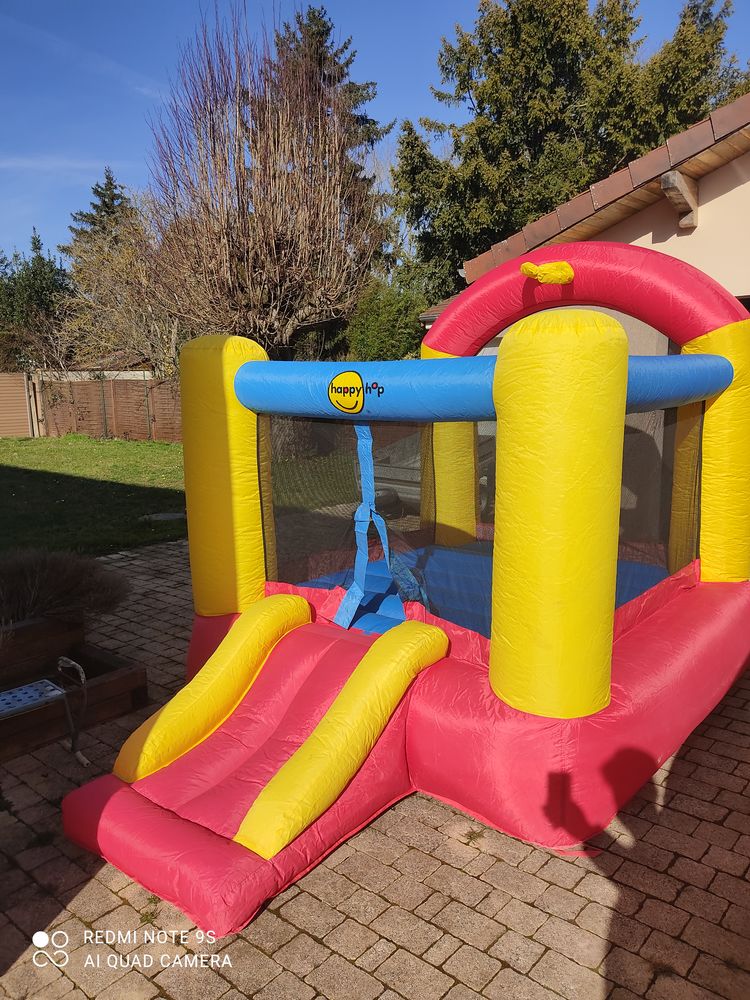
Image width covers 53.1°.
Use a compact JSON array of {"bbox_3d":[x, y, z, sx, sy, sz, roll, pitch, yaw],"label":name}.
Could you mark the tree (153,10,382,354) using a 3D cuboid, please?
[{"bbox_3d":[-1.978,-4.676,13.862,4.355,7.845,4.138,0,9,0],"label":"tree"}]

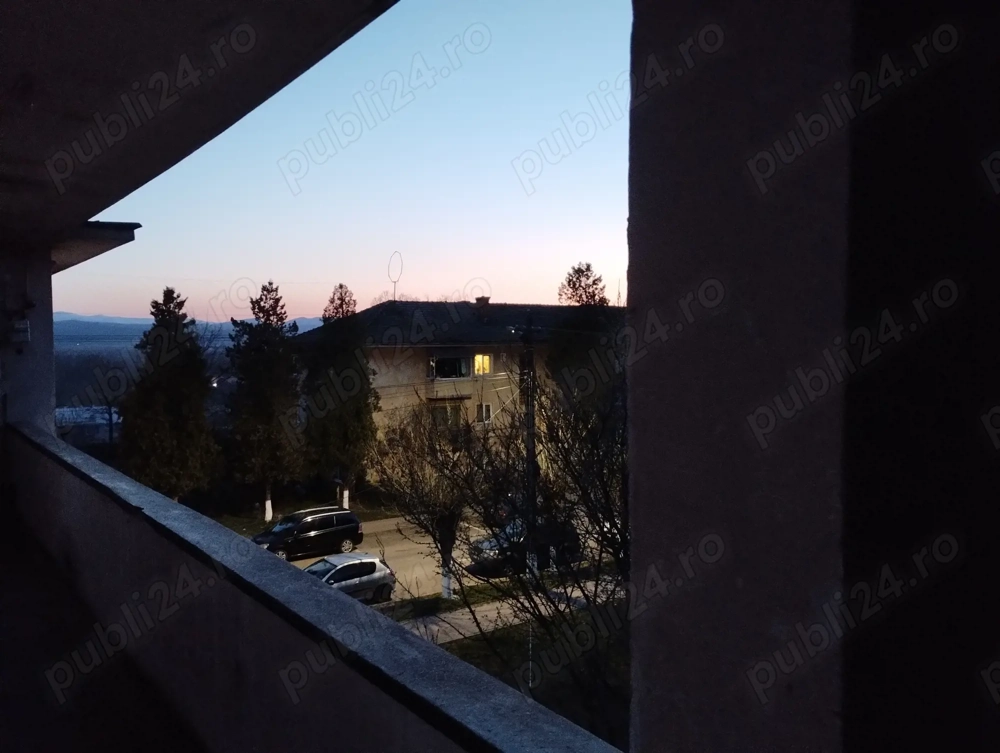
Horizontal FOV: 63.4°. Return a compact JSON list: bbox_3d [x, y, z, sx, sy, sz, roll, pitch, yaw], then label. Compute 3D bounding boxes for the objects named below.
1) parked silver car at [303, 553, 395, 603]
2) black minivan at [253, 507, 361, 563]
[{"bbox_3d":[-5.420,6.680,26.330,3.920,1.450,1.680,-1,2,-37],"label":"parked silver car"},{"bbox_3d":[-7.830,6.350,32.500,4.470,1.660,1.800,-1,2,-36],"label":"black minivan"}]

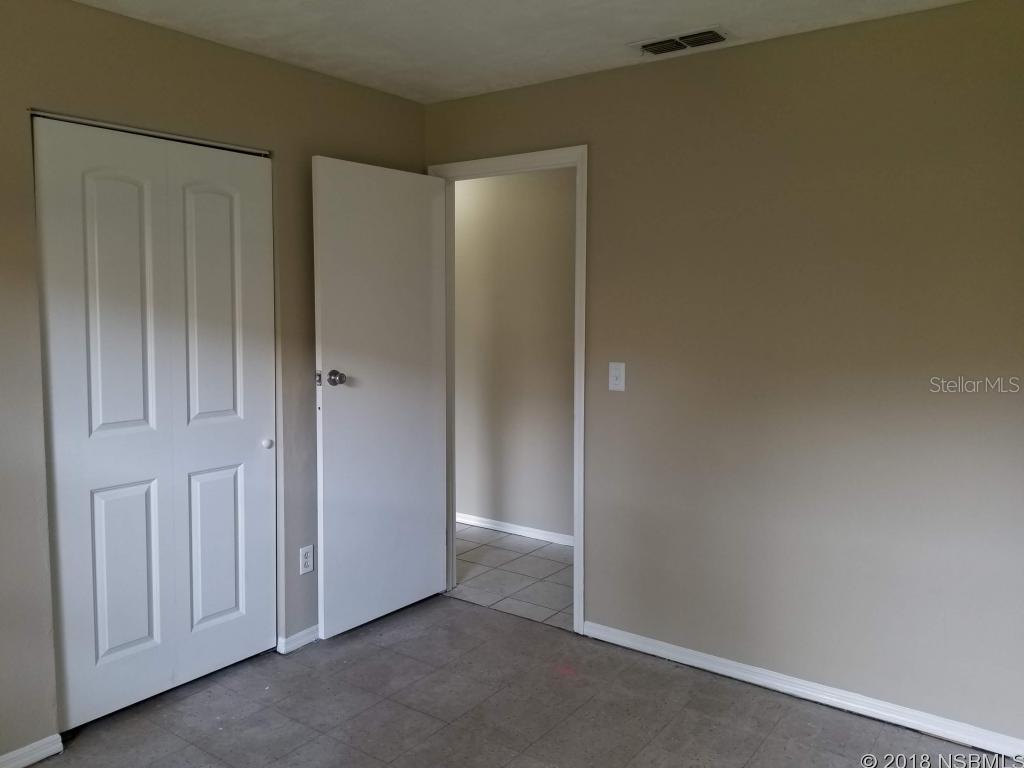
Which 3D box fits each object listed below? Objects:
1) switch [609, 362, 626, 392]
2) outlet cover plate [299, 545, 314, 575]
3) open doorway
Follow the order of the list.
[{"bbox_3d":[0.439,-0.028,3.219,0.072,0.117,0.008,4,7,35],"label":"switch"},{"bbox_3d":[-0.878,0.755,3.298,0.007,0.116,0.071,4,7,35],"label":"outlet cover plate"},{"bbox_3d":[-0.009,0.029,3.616,0.888,2.125,0.130,4,7,35],"label":"open doorway"}]

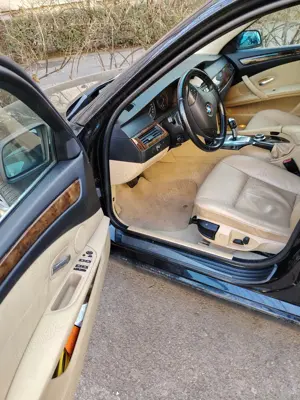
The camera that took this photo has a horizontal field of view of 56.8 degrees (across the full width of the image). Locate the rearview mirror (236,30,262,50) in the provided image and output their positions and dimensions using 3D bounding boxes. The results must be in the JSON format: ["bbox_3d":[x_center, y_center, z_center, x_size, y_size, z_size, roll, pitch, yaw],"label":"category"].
[{"bbox_3d":[0.748,-1.230,2.147,0.200,0.140,0.110,-26,36,-18],"label":"rearview mirror"}]

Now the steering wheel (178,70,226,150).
[{"bbox_3d":[0.245,-0.409,1.291,0.090,0.380,0.380,-9,29,44],"label":"steering wheel"}]

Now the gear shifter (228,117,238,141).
[{"bbox_3d":[0.496,-0.423,1.641,0.055,0.140,0.050,12,42,32],"label":"gear shifter"}]

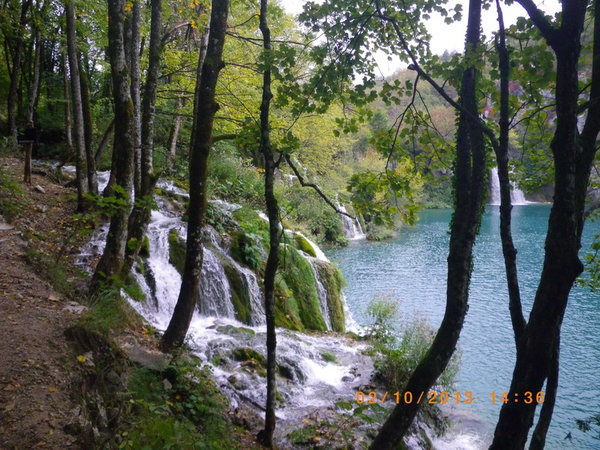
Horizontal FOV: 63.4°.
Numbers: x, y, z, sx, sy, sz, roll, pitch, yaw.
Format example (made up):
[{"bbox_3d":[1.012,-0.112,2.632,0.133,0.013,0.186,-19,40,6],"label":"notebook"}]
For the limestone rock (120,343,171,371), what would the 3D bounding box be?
[{"bbox_3d":[-1.353,1.160,4.250,0.440,0.180,0.300,-1,4,-18],"label":"limestone rock"}]

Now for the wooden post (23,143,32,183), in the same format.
[{"bbox_3d":[-6.315,-1.440,11.279,0.158,0.950,0.158,1,3,-29],"label":"wooden post"}]

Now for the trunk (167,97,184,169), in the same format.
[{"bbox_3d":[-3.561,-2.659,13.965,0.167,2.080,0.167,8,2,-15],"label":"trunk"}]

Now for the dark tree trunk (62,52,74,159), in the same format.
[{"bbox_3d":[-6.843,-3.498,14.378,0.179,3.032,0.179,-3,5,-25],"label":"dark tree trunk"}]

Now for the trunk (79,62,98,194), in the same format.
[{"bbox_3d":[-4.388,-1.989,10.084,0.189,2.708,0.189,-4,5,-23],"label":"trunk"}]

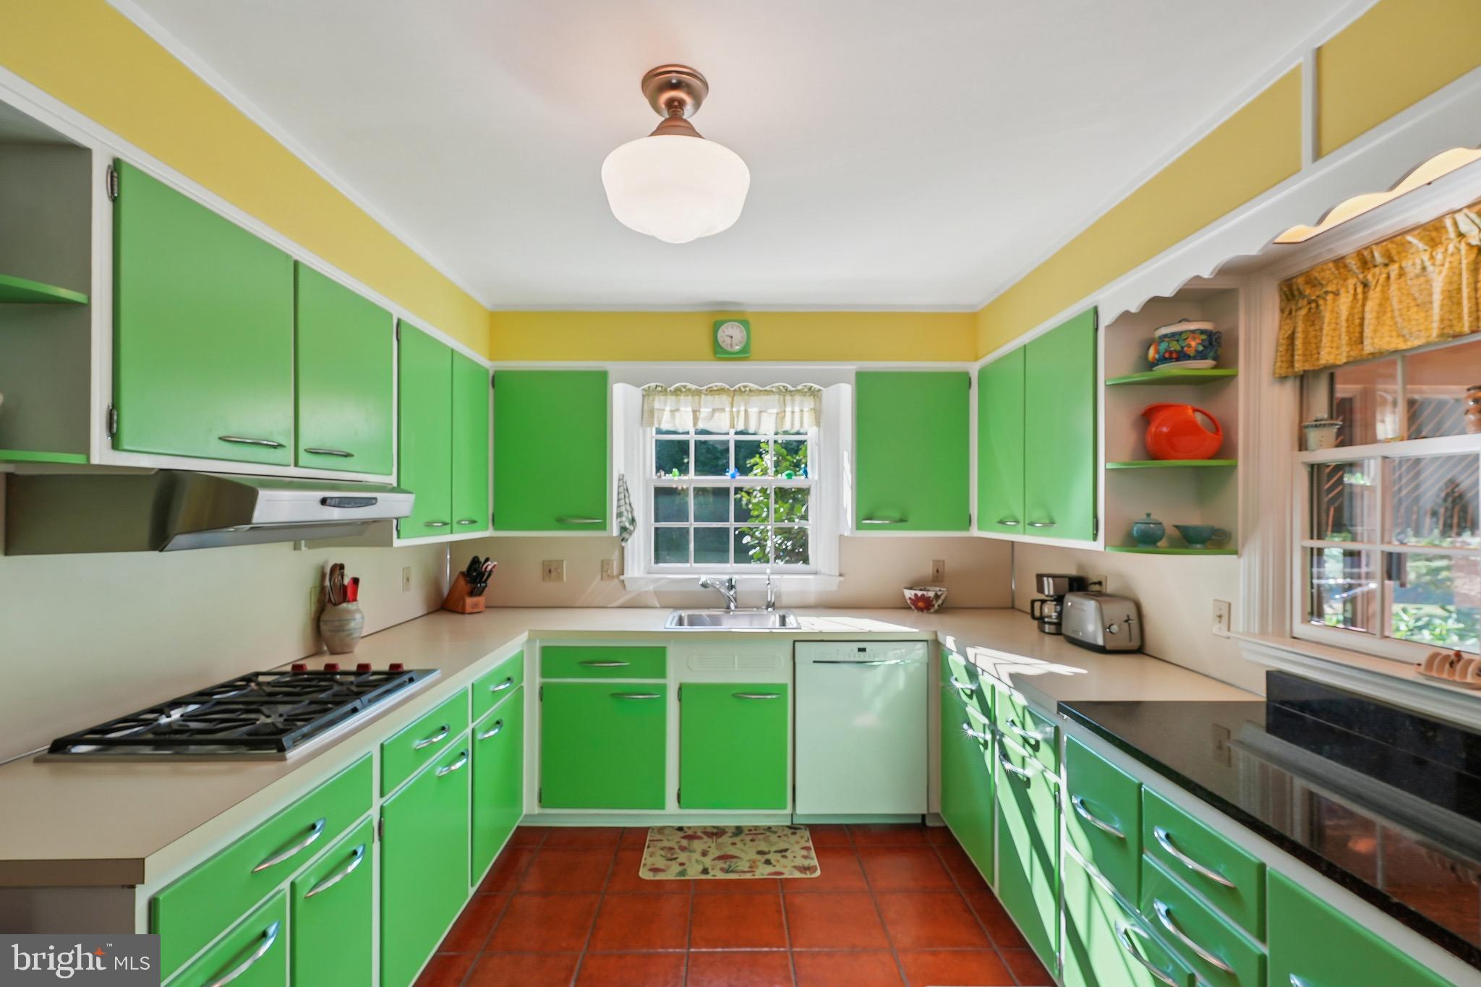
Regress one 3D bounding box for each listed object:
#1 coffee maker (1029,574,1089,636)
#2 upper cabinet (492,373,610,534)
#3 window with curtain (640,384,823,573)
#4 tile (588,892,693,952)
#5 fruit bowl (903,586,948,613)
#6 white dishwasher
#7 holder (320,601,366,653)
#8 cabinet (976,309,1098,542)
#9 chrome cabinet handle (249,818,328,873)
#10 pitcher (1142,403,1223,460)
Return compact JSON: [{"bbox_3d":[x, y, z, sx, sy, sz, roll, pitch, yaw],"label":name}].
[{"bbox_3d":[1.419,0.491,2.945,0.240,0.255,0.155,0,-1,-1],"label":"coffee maker"},{"bbox_3d":[-0.933,-0.206,3.396,0.577,0.790,0.340,0,-1,-1],"label":"upper cabinet"},{"bbox_3d":[-0.048,-0.086,3.582,1.000,1.030,0.120,0,-1,-1],"label":"window with curtain"},{"bbox_3d":[-0.344,1.517,2.326,0.330,0.013,0.330,0,-1,-1],"label":"tile"},{"bbox_3d":[0.982,0.566,3.500,0.236,0.125,0.236,0,-1,0],"label":"fruit bowl"},{"bbox_3d":[0.548,1.083,3.279,0.603,0.809,0.600,0,-1,-1],"label":"white dishwasher"},{"bbox_3d":[-1.536,0.517,2.535,0.150,0.190,0.150,0,-1,-1],"label":"holder"},{"bbox_3d":[1.345,-0.218,2.725,0.340,0.800,1.080,0,-1,-1],"label":"cabinet"},{"bbox_3d":[-0.915,0.724,1.359,0.033,0.024,0.225,0,-1,-1],"label":"chrome cabinet handle"},{"bbox_3d":[1.390,-0.191,2.085,0.222,0.176,0.120,0,-1,14],"label":"pitcher"}]

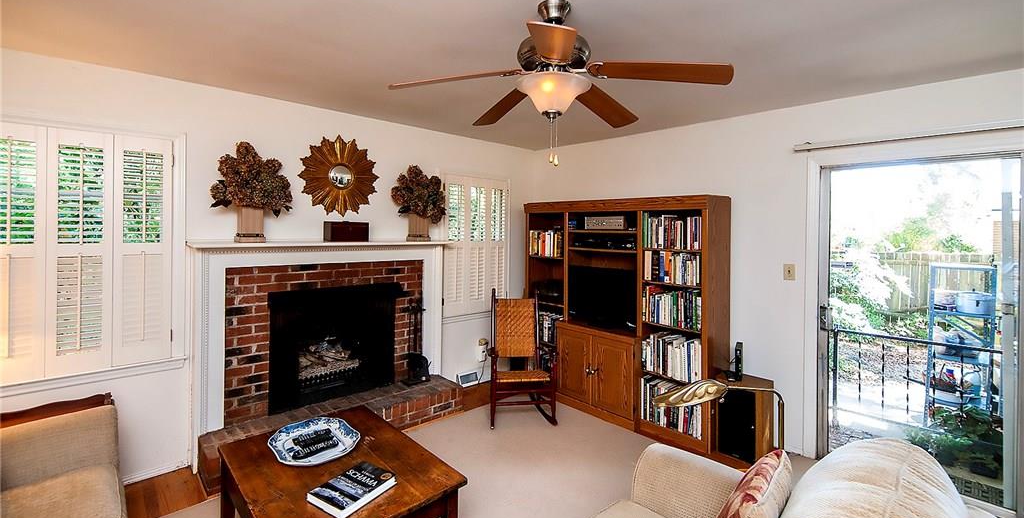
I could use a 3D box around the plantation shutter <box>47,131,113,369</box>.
[{"bbox_3d":[-2.425,-0.041,2.330,0.261,1.354,0.035,-2,3,-43],"label":"plantation shutter"}]

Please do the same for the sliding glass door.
[{"bbox_3d":[2.394,0.387,2.503,0.080,1.980,0.880,-2,3,-43],"label":"sliding glass door"}]

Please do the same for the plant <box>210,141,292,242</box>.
[{"bbox_3d":[-1.716,-0.442,2.758,0.455,0.661,0.330,-2,3,-43],"label":"plant"}]

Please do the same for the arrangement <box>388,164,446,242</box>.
[{"bbox_3d":[-0.807,-0.478,3.595,0.480,0.652,0.330,-2,3,-43],"label":"arrangement"}]

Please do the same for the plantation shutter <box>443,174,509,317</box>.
[{"bbox_3d":[-0.347,-0.139,4.239,0.835,1.378,0.050,-2,3,-43],"label":"plantation shutter"}]

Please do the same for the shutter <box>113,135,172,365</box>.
[{"bbox_3d":[-2.231,-0.054,2.508,0.266,1.356,0.035,-2,3,-43],"label":"shutter"}]

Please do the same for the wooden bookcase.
[{"bbox_3d":[0.926,0.382,3.667,0.540,1.805,1.930,-2,3,-43],"label":"wooden bookcase"}]

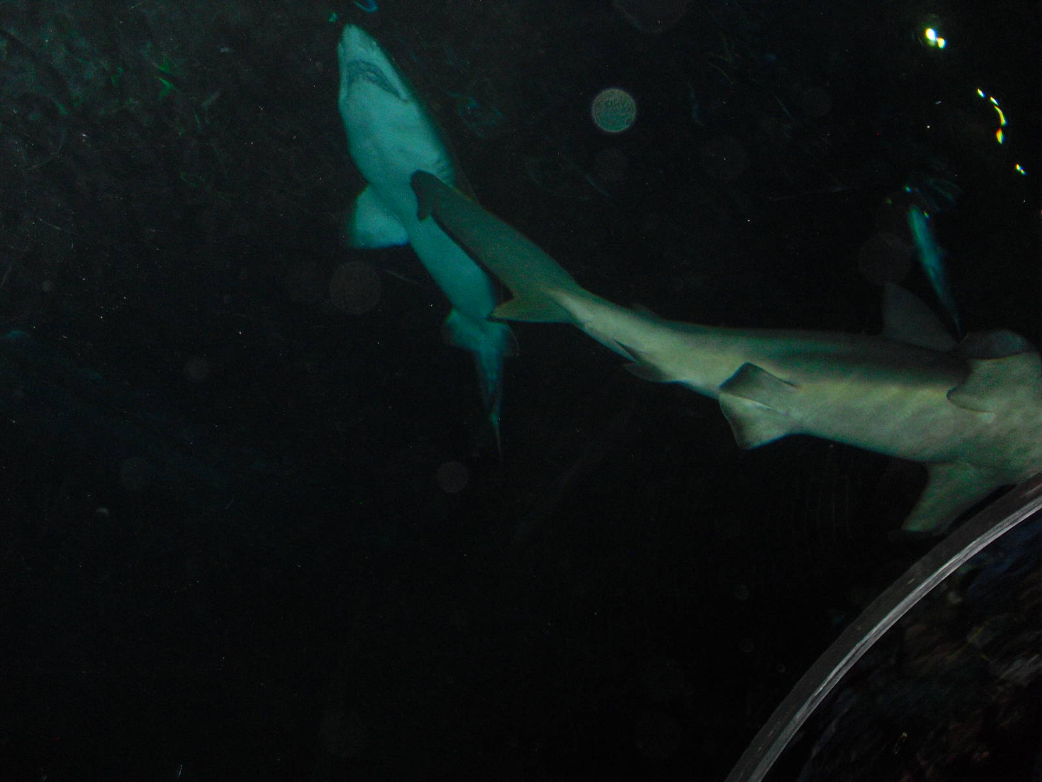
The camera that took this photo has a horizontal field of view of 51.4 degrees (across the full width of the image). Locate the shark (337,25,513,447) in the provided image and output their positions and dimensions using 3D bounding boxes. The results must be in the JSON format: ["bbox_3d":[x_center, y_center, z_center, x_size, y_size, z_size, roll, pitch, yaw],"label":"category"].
[{"bbox_3d":[-0.230,-0.330,3.700,0.650,0.520,2.400,-4,-30,7],"label":"shark"}]

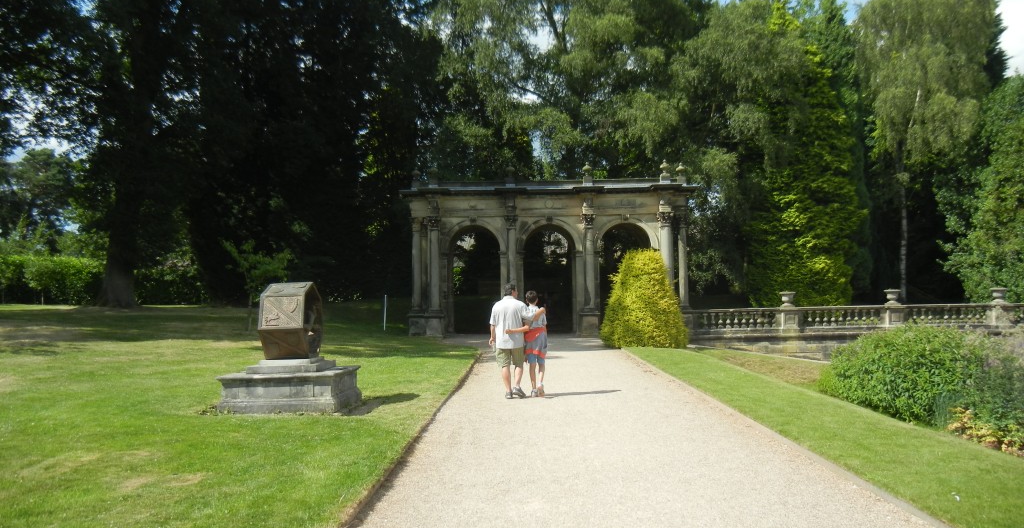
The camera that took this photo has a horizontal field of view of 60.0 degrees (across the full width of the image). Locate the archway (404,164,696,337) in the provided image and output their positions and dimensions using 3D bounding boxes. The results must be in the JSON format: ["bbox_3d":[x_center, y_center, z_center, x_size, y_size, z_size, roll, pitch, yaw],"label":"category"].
[{"bbox_3d":[1.544,-0.497,36.443,11.800,6.800,3.600,-1,-2,3],"label":"archway"}]

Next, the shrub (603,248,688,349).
[{"bbox_3d":[4.062,1.015,27.379,2.600,3.000,2.600,-1,-2,2],"label":"shrub"}]

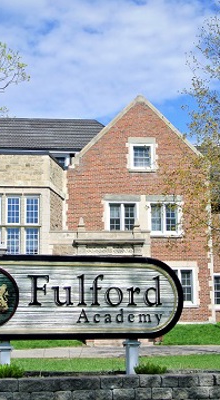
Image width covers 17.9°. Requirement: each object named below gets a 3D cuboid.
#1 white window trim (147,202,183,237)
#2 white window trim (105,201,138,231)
[{"bbox_3d":[2.771,0.969,34.923,1.712,1.767,0.200,0,-10,-4],"label":"white window trim"},{"bbox_3d":[0.573,0.903,34.763,1.696,1.734,0.200,0,-10,-4],"label":"white window trim"}]

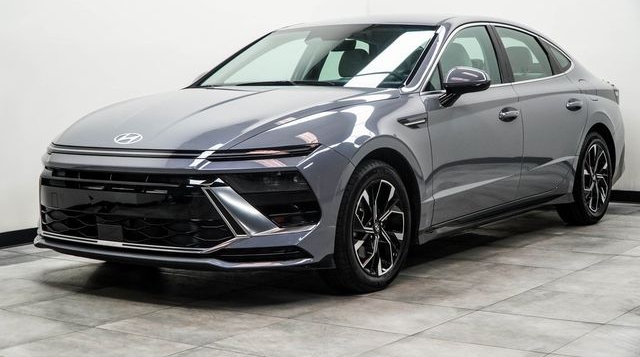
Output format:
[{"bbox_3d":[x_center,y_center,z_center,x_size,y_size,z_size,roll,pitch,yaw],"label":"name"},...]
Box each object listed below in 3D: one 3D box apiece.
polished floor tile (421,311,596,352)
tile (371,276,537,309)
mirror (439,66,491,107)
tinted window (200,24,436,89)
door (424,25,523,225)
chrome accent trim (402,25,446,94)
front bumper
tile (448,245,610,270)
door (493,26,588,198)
[{"bbox_3d":[0.774,0.626,4.016,0.630,0.012,0.551,1,6,38],"label":"polished floor tile"},{"bbox_3d":[0.614,0.568,4.836,0.630,0.012,0.551,1,6,38],"label":"tile"},{"bbox_3d":[0.785,-0.513,5.304,0.250,0.185,0.200,1,6,36],"label":"mirror"},{"bbox_3d":[0.005,-0.717,5.930,1.440,0.150,0.800,1,37,36],"label":"tinted window"},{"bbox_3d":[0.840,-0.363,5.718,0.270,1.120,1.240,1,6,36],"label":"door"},{"bbox_3d":[0.628,-0.681,5.575,0.060,0.090,0.820,-7,30,25],"label":"chrome accent trim"},{"bbox_3d":[-0.831,0.095,4.804,1.830,0.550,0.600,1,6,36],"label":"front bumper"},{"bbox_3d":[1.290,0.476,5.702,0.630,0.012,0.551,1,6,38],"label":"tile"},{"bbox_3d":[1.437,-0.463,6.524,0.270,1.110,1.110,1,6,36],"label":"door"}]

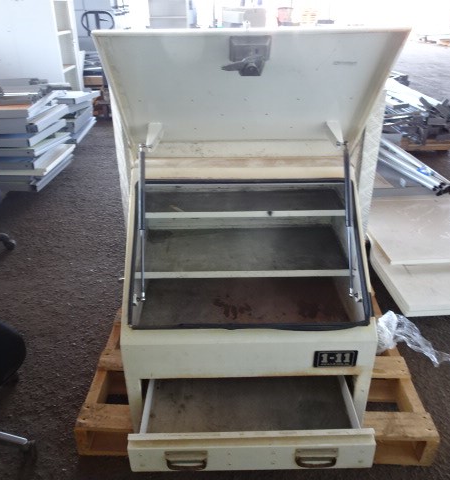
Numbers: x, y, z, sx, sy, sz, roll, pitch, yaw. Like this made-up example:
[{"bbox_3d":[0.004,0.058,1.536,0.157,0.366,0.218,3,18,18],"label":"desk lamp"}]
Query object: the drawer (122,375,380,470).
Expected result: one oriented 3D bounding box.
[{"bbox_3d":[0.077,0.510,1.427,0.690,0.130,0.450,-1,28,-1],"label":"drawer"}]

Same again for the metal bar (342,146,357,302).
[{"bbox_3d":[0.361,-0.062,1.295,0.022,0.457,0.022,-2,-1,1],"label":"metal bar"}]

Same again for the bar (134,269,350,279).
[{"bbox_3d":[0.053,0.101,1.340,0.652,0.023,0.020,-1,28,0],"label":"bar"}]

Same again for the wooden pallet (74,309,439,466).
[{"bbox_3d":[0.115,0.399,1.956,1.165,0.129,1.170,1,28,2],"label":"wooden pallet"}]

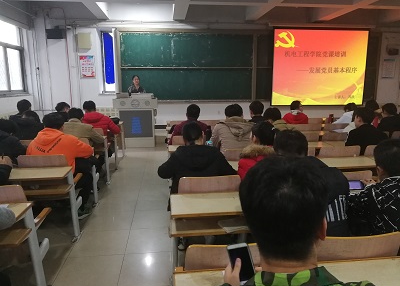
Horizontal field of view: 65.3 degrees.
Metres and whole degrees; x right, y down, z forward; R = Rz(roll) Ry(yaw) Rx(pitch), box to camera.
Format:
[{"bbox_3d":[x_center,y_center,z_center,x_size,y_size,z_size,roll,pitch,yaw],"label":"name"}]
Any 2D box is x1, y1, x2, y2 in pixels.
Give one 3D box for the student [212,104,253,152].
[{"bbox_3d":[0.366,0.193,3.579,0.530,1.270,0.700,-1,11,-6],"label":"student"}]

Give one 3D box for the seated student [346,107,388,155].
[{"bbox_3d":[1.872,0.189,3.704,0.540,1.240,0.680,-2,11,-11],"label":"seated student"}]

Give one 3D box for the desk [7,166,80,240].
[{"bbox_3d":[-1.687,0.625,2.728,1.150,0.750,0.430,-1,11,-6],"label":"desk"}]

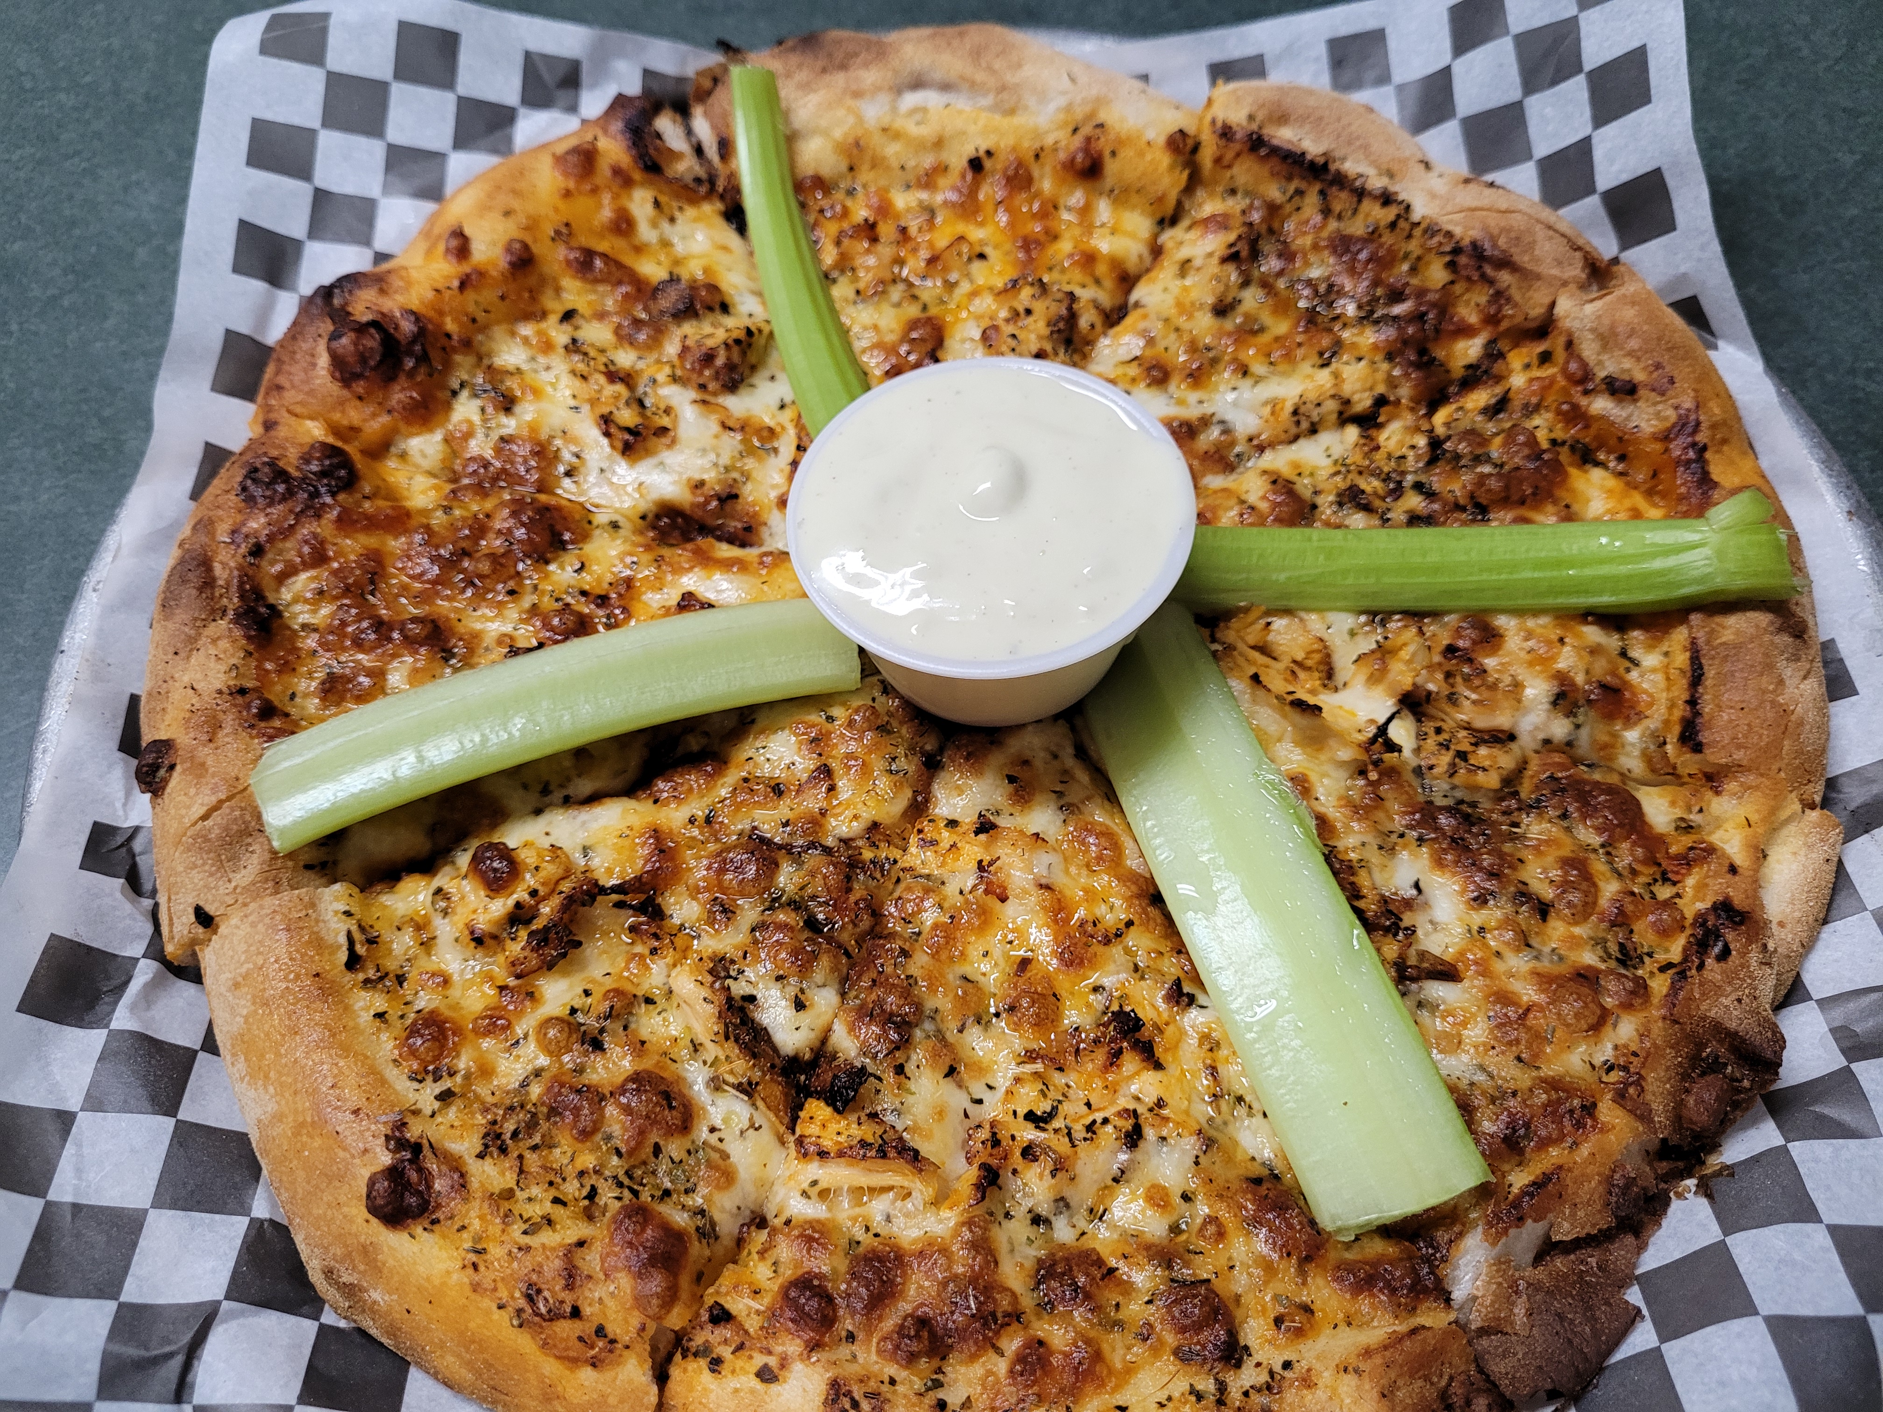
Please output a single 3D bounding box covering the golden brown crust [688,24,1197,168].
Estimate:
[{"bbox_3d":[0.000,-0.134,0.319,0.109,0.026,0.044,2,62,3],"label":"golden brown crust"}]

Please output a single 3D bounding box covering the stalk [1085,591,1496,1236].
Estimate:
[{"bbox_3d":[0.051,0.031,0.227,0.026,0.012,0.101,-18,62,-8],"label":"stalk"}]

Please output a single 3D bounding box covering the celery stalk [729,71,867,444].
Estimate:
[{"bbox_3d":[-0.029,-0.088,0.286,0.015,0.014,0.105,-12,70,-5],"label":"celery stalk"}]

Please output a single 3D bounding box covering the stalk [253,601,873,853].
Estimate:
[{"bbox_3d":[-0.063,0.003,0.236,0.096,0.015,0.020,-17,63,-9],"label":"stalk"}]

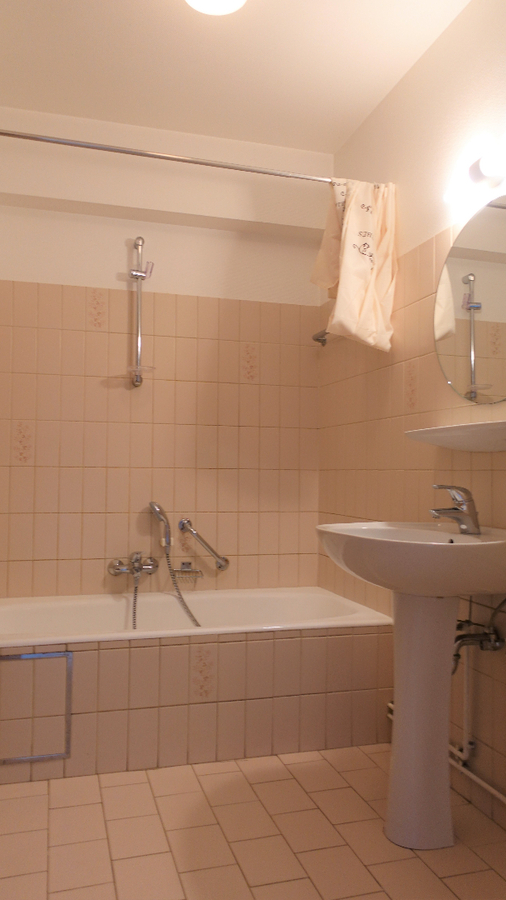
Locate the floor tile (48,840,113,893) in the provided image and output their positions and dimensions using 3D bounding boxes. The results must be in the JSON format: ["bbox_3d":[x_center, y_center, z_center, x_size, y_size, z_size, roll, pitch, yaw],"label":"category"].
[{"bbox_3d":[-0.432,1.039,1.497,0.151,0.010,0.184,2,-2,-17],"label":"floor tile"}]

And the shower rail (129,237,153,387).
[{"bbox_3d":[-0.494,-0.614,2.660,0.097,0.648,0.090,1,-3,-16],"label":"shower rail"}]

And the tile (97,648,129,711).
[{"bbox_3d":[-0.457,0.755,1.975,0.100,0.200,0.010,1,-3,-16],"label":"tile"}]

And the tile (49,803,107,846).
[{"bbox_3d":[-0.510,1.090,1.741,0.154,0.012,0.193,1,-2,-18],"label":"tile"}]

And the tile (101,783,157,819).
[{"bbox_3d":[-0.370,1.055,1.795,0.147,0.010,0.185,1,-3,-16],"label":"tile"}]

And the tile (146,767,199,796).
[{"bbox_3d":[-0.263,1.102,1.992,0.154,0.012,0.178,1,-2,-18],"label":"tile"}]

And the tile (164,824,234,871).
[{"bbox_3d":[-0.138,1.047,1.573,0.151,0.010,0.184,2,-2,-17],"label":"tile"}]

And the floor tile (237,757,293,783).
[{"bbox_3d":[0.038,1.067,1.994,0.150,0.010,0.179,2,-2,-17],"label":"floor tile"}]

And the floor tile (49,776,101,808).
[{"bbox_3d":[-0.569,1.096,1.918,0.158,0.012,0.180,1,-2,-18],"label":"floor tile"}]

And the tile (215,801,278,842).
[{"bbox_3d":[-0.022,1.054,1.698,0.147,0.010,0.185,1,-3,-16],"label":"tile"}]

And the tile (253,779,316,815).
[{"bbox_3d":[0.094,1.061,1.829,0.147,0.010,0.185,1,-3,-16],"label":"tile"}]

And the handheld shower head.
[{"bbox_3d":[-0.416,0.342,2.699,0.103,0.212,0.072,2,-2,-17],"label":"handheld shower head"}]

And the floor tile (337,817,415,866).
[{"bbox_3d":[0.337,1.097,1.677,0.145,0.012,0.191,1,-2,-18],"label":"floor tile"}]

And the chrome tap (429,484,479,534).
[{"bbox_3d":[0.587,0.175,1.741,0.151,0.142,0.049,2,-2,-17],"label":"chrome tap"}]

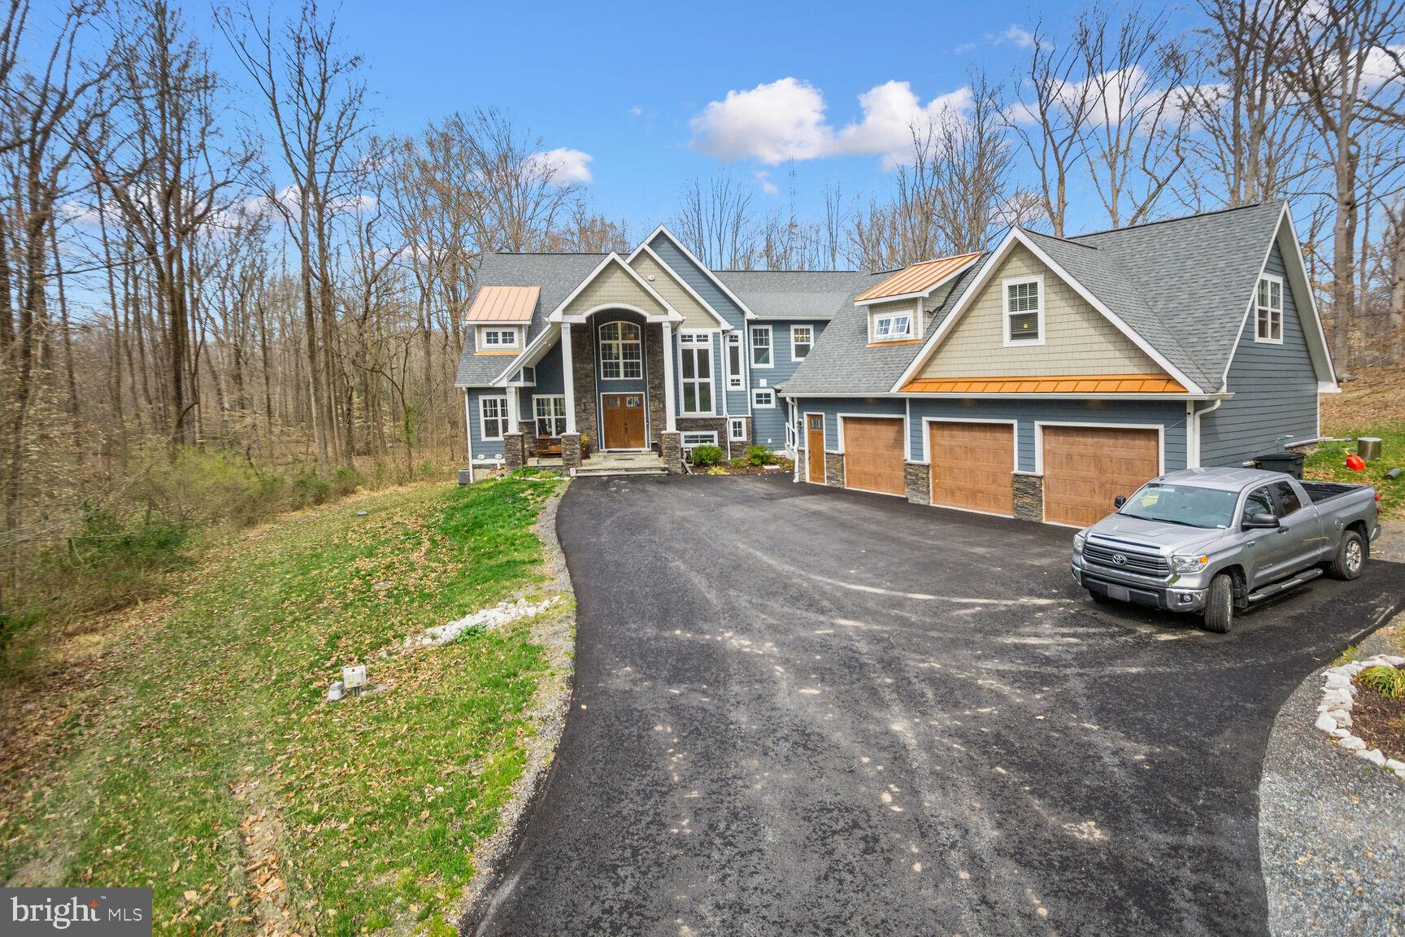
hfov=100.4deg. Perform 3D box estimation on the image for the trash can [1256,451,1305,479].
[{"bbox_3d":[12.843,0.228,13.068,0.700,1.100,0.800,-7,10,-41],"label":"trash can"}]

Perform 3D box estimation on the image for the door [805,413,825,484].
[{"bbox_3d":[4.220,-0.681,21.709,0.120,2.450,0.950,-6,9,-33],"label":"door"}]

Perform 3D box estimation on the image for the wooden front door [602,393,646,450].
[{"bbox_3d":[-3.607,-2.170,26.900,1.920,2.550,0.130,-2,7,-5],"label":"wooden front door"}]

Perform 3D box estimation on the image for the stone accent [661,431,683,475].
[{"bbox_3d":[-1.322,-0.666,25.000,0.780,1.800,0.780,-2,7,-5],"label":"stone accent"}]

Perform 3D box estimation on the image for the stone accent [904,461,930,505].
[{"bbox_3d":[6.654,0.412,18.024,0.400,1.350,0.850,-6,9,-33],"label":"stone accent"}]

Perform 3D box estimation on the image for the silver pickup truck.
[{"bbox_3d":[8.980,1.000,10.100,5.750,1.930,2.080,-7,7,-24],"label":"silver pickup truck"}]

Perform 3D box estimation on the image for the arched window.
[{"bbox_3d":[-3.758,-5.450,26.900,1.950,2.680,0.130,-2,7,-5],"label":"arched window"}]

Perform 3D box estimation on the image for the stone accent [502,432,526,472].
[{"bbox_3d":[-7.622,-0.645,23.700,0.780,1.600,0.780,-2,7,-5],"label":"stone accent"}]

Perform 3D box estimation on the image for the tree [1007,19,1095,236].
[{"bbox_3d":[18.587,-13.066,31.634,5.000,20.621,5.000,-2,7,-5],"label":"tree"}]

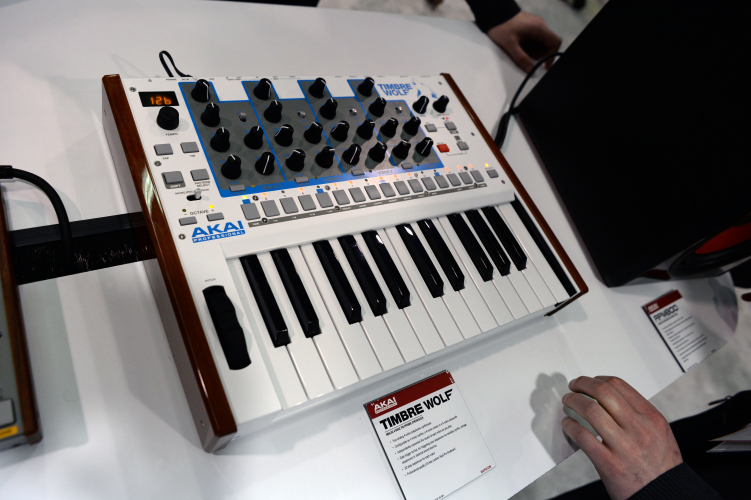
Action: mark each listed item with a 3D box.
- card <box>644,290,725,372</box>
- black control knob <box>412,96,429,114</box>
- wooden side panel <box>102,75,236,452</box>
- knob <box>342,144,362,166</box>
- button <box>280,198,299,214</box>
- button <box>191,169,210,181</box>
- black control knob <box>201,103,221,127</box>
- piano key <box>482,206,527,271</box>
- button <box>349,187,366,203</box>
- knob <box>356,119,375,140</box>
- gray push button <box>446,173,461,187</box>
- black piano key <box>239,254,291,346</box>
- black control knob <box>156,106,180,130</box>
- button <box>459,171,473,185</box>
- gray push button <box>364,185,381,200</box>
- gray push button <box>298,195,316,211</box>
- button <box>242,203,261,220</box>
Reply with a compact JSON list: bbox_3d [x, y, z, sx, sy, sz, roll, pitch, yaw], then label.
[{"bbox_3d":[0.420,0.108,0.688,0.097,0.005,0.097,-10,64,-32],"label":"card"},{"bbox_3d":[0.057,-0.178,0.609,0.017,0.017,0.017,12,54,-19],"label":"black control knob"},{"bbox_3d":[-0.189,0.000,0.434,0.015,0.068,0.343,-13,66,-32],"label":"wooden side panel"},{"bbox_3d":[-0.024,-0.102,0.531,0.018,0.016,0.018,-13,66,-32],"label":"knob"},{"bbox_3d":[-0.082,-0.042,0.472,0.013,0.003,0.017,-13,66,-32],"label":"button"},{"bbox_3d":[-0.153,-0.065,0.437,0.014,0.003,0.011,-13,65,-33],"label":"button"},{"bbox_3d":[-0.155,-0.128,0.472,0.018,0.016,0.018,-13,66,-32],"label":"black control knob"},{"bbox_3d":[0.149,-0.016,0.567,0.014,0.011,0.085,-13,65,-33],"label":"piano key"},{"bbox_3d":[-0.018,-0.055,0.501,0.012,0.002,0.016,-13,66,-32],"label":"button"},{"bbox_3d":[-0.009,-0.133,0.547,0.018,0.016,0.018,-9,64,-30],"label":"knob"},{"bbox_3d":[0.089,-0.079,0.568,0.012,0.003,0.015,-13,65,-33],"label":"gray push button"},{"bbox_3d":[-0.090,0.037,0.411,0.014,0.011,0.088,-13,65,-32],"label":"black piano key"},{"bbox_3d":[-0.188,-0.120,0.454,0.019,0.012,0.019,-13,66,-32],"label":"black control knob"},{"bbox_3d":[0.104,-0.083,0.578,0.012,0.003,0.015,-13,65,-33],"label":"button"},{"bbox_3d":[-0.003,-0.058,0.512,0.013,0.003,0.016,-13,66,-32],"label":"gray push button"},{"bbox_3d":[-0.063,-0.043,0.462,0.013,0.003,0.016,-13,67,-32],"label":"gray push button"},{"bbox_3d":[-0.108,-0.032,0.433,0.013,0.003,0.016,-13,67,-32],"label":"button"}]

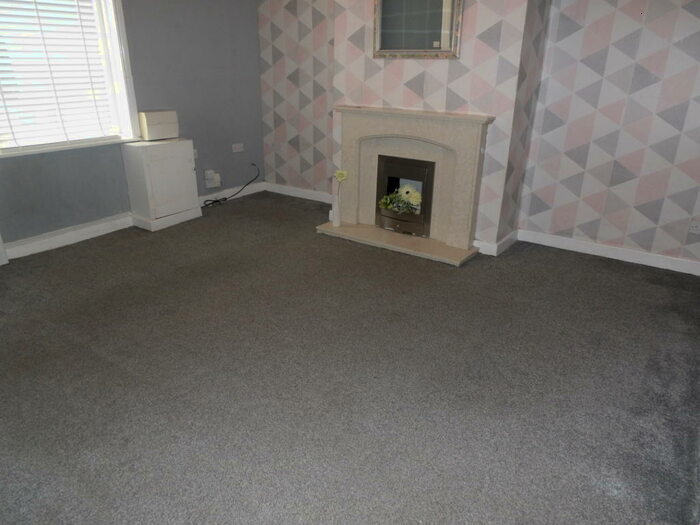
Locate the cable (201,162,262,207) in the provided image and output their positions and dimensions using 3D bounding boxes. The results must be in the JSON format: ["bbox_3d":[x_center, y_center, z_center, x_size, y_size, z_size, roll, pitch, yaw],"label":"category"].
[{"bbox_3d":[-1.173,-0.798,4.984,0.123,0.320,0.819,15,26,32],"label":"cable"}]

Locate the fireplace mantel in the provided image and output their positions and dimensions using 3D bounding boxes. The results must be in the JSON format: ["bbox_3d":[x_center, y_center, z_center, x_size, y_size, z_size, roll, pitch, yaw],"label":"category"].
[{"bbox_3d":[0.361,-0.630,3.705,1.298,0.996,0.384,15,26,32],"label":"fireplace mantel"}]

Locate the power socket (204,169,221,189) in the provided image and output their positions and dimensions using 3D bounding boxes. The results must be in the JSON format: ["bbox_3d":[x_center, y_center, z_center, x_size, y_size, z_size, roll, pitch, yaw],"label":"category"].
[{"bbox_3d":[-1.345,-0.824,4.786,0.039,0.178,0.168,15,26,32],"label":"power socket"}]

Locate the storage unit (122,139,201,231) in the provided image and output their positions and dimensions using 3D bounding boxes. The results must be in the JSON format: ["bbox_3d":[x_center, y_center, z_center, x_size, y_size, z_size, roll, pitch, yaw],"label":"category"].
[{"bbox_3d":[-1.608,-0.692,4.203,0.277,0.697,0.542,15,26,32],"label":"storage unit"}]

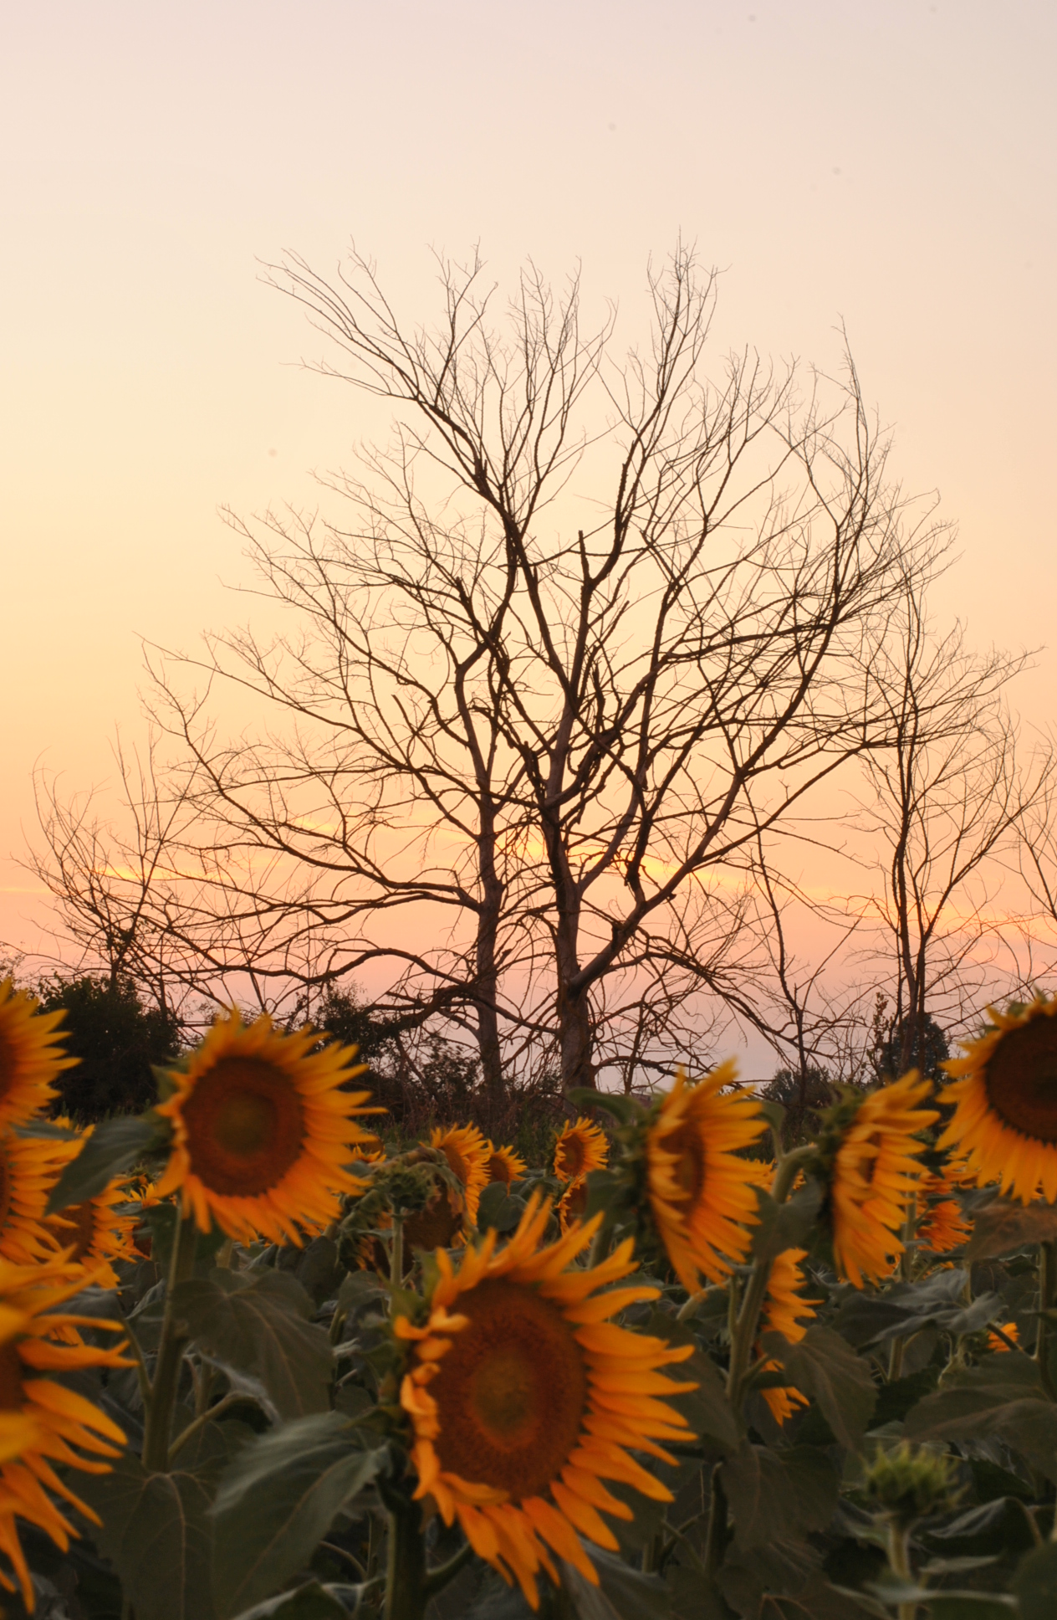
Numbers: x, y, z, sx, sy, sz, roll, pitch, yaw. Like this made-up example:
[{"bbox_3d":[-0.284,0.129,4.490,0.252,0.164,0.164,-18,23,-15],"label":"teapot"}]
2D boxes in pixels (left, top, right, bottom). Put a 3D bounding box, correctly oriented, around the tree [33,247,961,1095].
[{"bbox_3d":[-0.330,-1.116,55.000,9.700,9.600,7.500,0,-3,0],"label":"tree"}]

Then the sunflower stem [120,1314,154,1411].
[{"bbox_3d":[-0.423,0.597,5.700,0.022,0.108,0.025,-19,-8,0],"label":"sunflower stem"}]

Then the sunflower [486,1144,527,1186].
[{"bbox_3d":[-0.098,1.622,24.000,0.230,0.230,0.090,3,3,-45],"label":"sunflower"}]

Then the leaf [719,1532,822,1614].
[{"bbox_3d":[0.275,0.870,6.000,0.118,0.098,0.070,0,-3,-6],"label":"leaf"}]

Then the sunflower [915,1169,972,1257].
[{"bbox_3d":[1.131,1.102,14.500,0.090,0.240,0.240,-1,-3,24],"label":"sunflower"}]

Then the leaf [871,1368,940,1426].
[{"bbox_3d":[0.554,0.864,7.800,0.120,0.090,0.080,0,-3,-6],"label":"leaf"}]

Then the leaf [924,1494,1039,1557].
[{"bbox_3d":[0.521,0.830,6.100,0.135,0.075,0.100,-1,-3,22],"label":"leaf"}]

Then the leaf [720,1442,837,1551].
[{"bbox_3d":[0.290,0.795,6.100,0.137,0.127,0.060,0,-3,-6],"label":"leaf"}]

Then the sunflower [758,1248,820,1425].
[{"bbox_3d":[0.349,0.728,7.300,0.090,0.240,0.240,-1,-3,18],"label":"sunflower"}]

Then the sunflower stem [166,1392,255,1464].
[{"bbox_3d":[-0.354,0.689,5.900,0.125,0.022,0.030,-36,0,9],"label":"sunflower stem"}]

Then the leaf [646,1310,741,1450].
[{"bbox_3d":[0.191,0.672,6.200,0.115,0.165,0.060,0,-3,-6],"label":"leaf"}]

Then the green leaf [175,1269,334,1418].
[{"bbox_3d":[-0.328,0.645,6.300,0.200,0.190,0.100,1,-3,-10],"label":"green leaf"}]

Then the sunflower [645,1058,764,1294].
[{"bbox_3d":[0.202,0.425,6.100,0.090,0.265,0.260,6,0,27],"label":"sunflower"}]

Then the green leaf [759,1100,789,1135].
[{"bbox_3d":[0.274,0.351,6.000,0.050,0.048,0.050,-2,-3,27],"label":"green leaf"}]

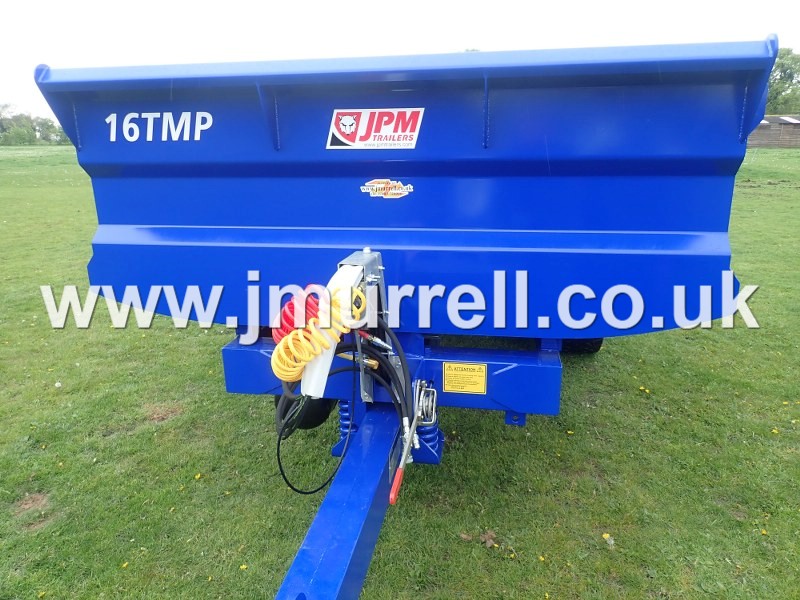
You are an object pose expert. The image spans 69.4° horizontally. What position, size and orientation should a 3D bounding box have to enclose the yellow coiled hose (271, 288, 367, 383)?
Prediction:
[{"bbox_3d":[-0.223,0.098,1.590,0.205,0.215,0.240,2,15,10],"label":"yellow coiled hose"}]

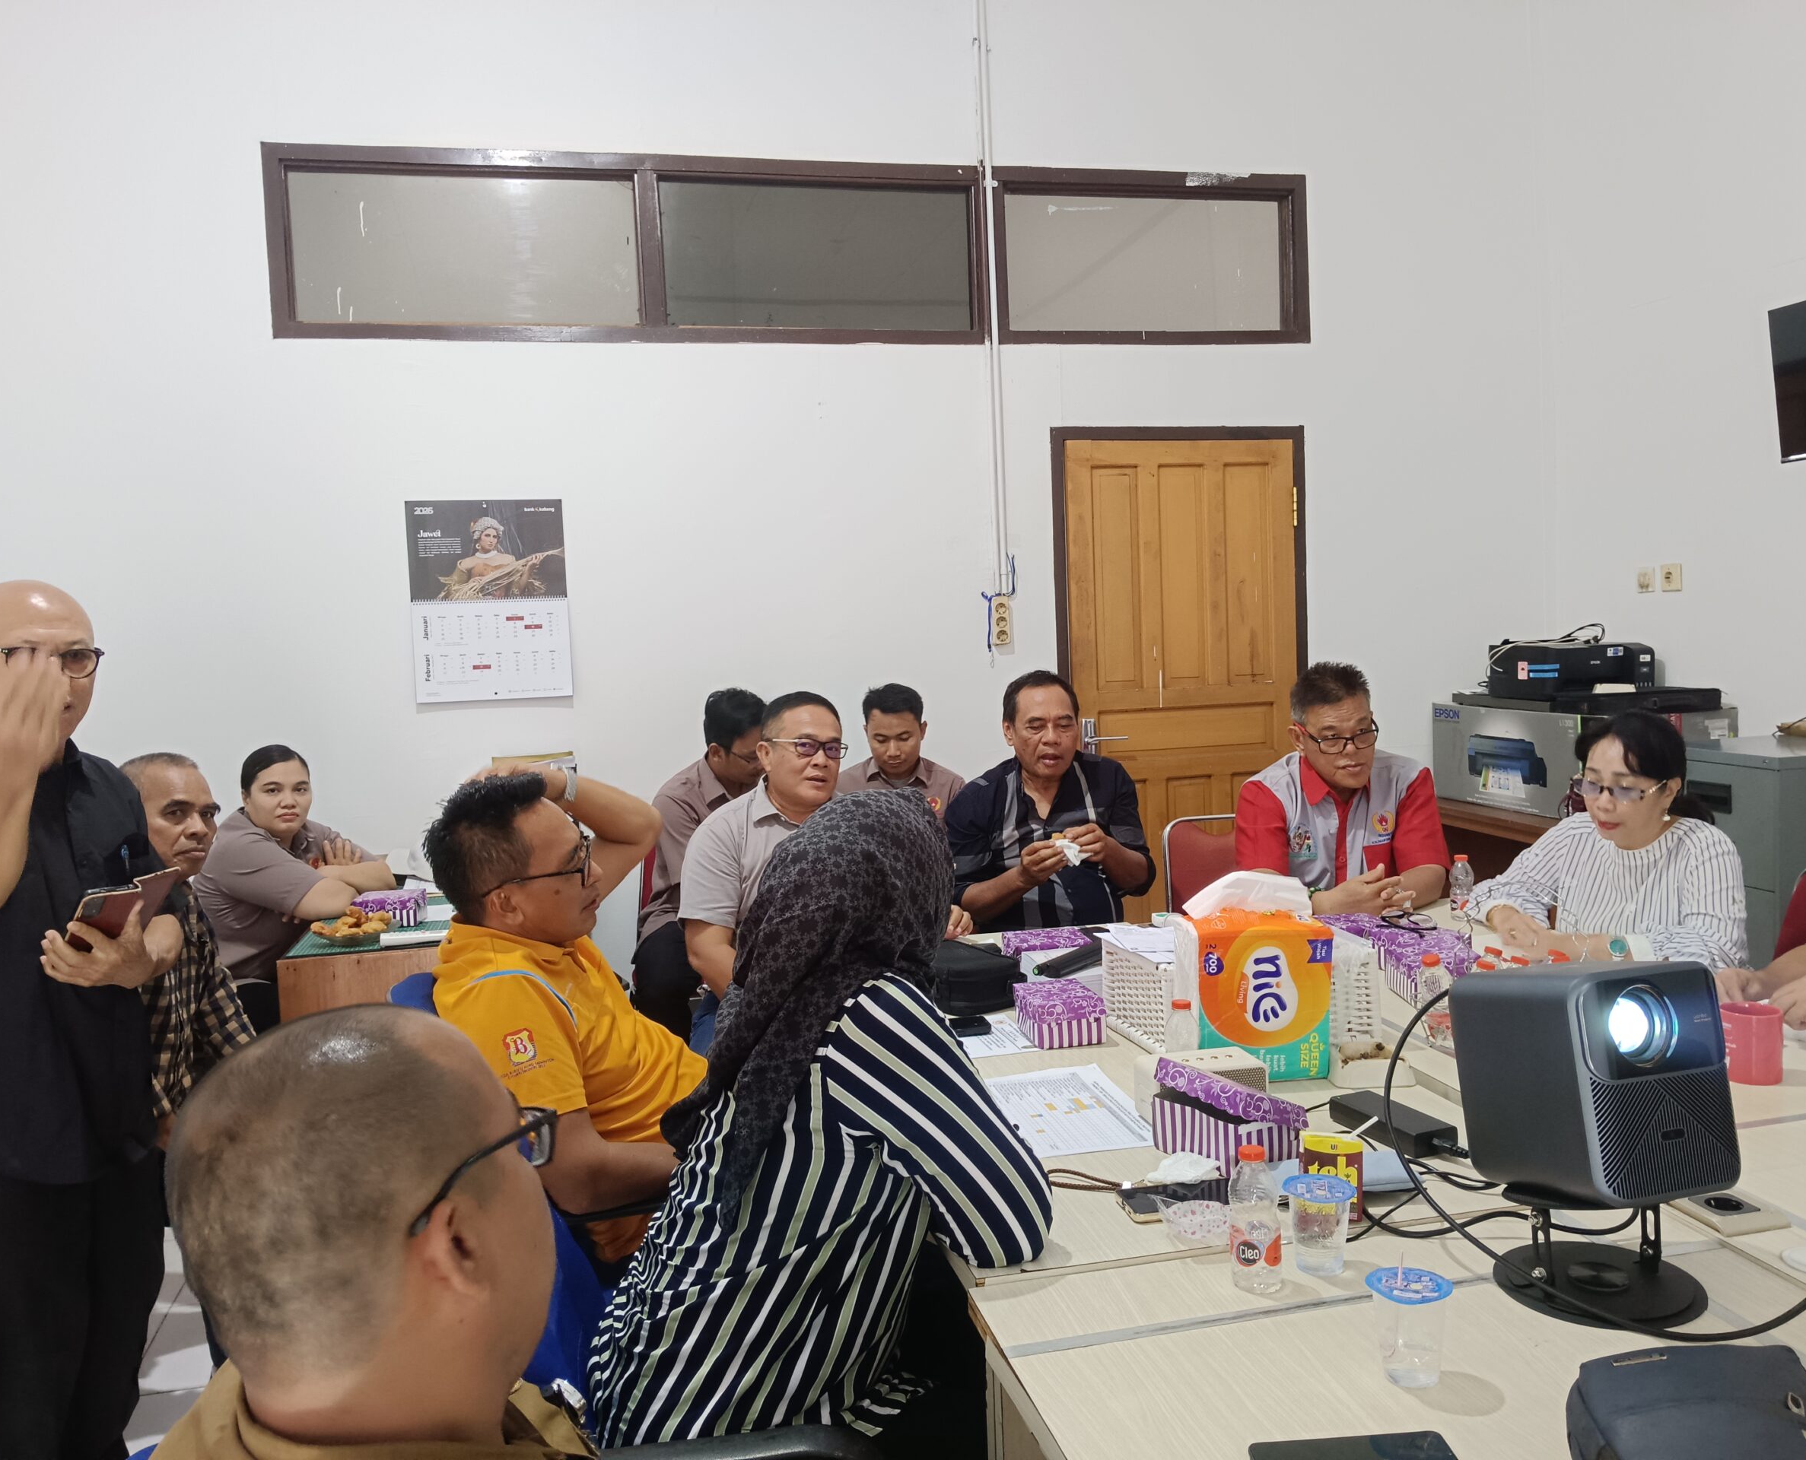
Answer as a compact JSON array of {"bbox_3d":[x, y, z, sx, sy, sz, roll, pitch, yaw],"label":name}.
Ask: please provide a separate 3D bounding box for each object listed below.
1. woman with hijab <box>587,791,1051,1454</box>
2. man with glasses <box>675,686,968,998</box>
[{"bbox_3d":[0.000,0.676,1.450,0.760,1.200,0.500,-5,5,-37],"label":"woman with hijab"},{"bbox_3d":[-0.130,0.569,2.950,0.500,1.280,0.700,-4,4,-27],"label":"man with glasses"}]

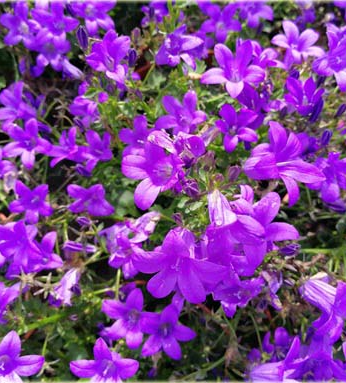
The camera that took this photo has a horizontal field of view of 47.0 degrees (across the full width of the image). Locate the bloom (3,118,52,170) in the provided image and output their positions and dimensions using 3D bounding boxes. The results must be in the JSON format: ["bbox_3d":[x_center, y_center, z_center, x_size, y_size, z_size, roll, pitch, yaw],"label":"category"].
[{"bbox_3d":[-0.102,-0.033,0.280,0.034,0.021,0.035,0,71,-9],"label":"bloom"}]

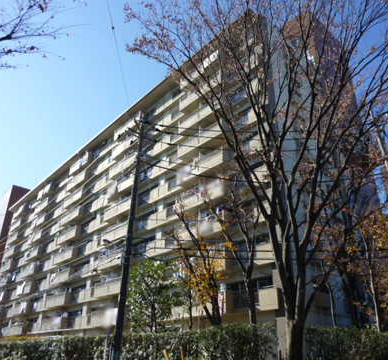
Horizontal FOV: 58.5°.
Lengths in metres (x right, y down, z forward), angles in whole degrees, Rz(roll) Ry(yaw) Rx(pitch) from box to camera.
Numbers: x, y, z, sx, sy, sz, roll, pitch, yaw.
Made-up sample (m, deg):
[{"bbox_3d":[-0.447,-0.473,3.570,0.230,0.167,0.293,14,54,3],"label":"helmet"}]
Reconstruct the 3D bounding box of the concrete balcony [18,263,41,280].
[{"bbox_3d":[-24.553,13.992,52.650,1.200,1.304,5.346,22,-34,-37],"label":"concrete balcony"}]

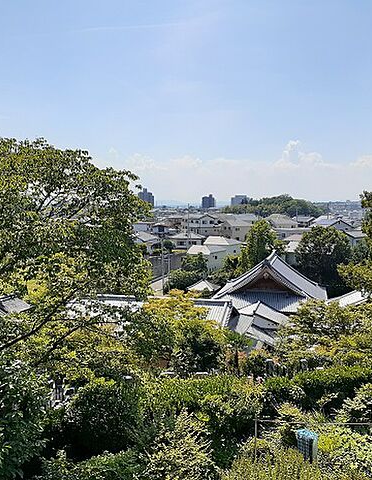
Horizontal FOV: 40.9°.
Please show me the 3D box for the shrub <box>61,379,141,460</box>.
[{"bbox_3d":[-2.747,5.626,16.040,2.600,2.500,2.400,0,4,0],"label":"shrub"}]

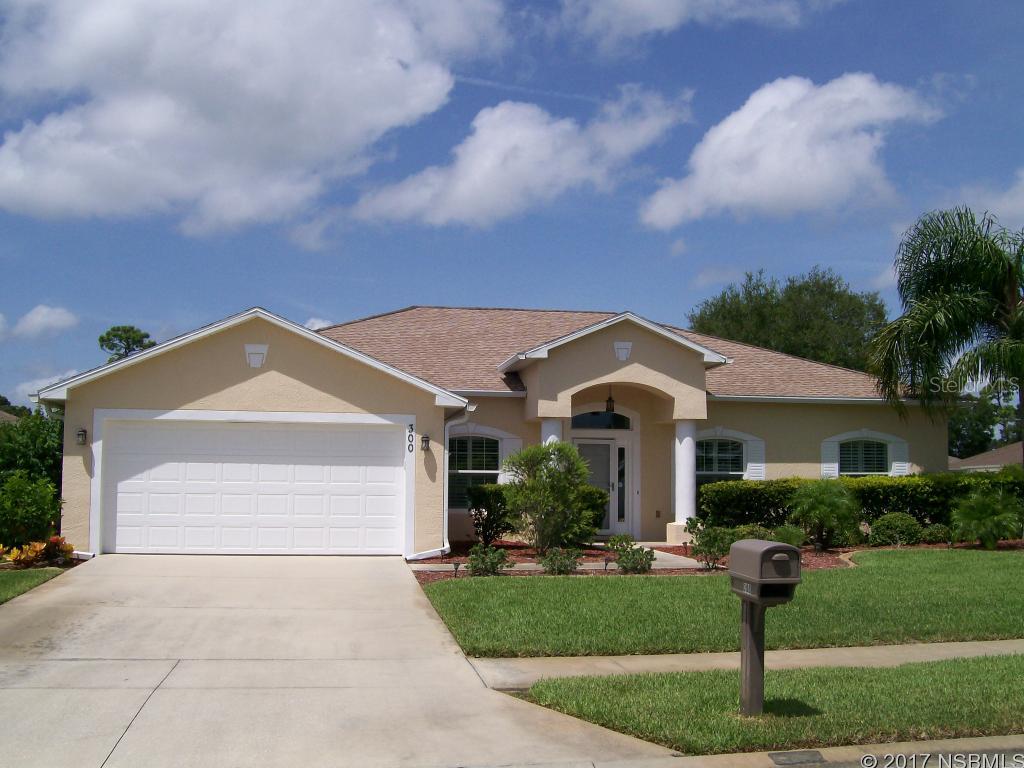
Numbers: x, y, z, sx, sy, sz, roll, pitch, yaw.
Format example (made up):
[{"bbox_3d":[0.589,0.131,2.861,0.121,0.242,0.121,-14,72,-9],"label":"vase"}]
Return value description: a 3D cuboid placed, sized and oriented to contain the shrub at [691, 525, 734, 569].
[{"bbox_3d":[3.126,2.526,16.592,0.660,0.669,0.660,1,-3,-6],"label":"shrub"}]

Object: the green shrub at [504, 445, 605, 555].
[{"bbox_3d":[0.762,2.036,19.100,1.800,1.920,1.650,1,-5,-10],"label":"green shrub"}]

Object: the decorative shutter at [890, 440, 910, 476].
[{"bbox_3d":[8.706,2.062,23.864,0.420,1.500,0.070,1,-5,-10],"label":"decorative shutter"}]

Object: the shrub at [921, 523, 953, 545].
[{"bbox_3d":[8.859,3.111,22.227,0.692,0.439,0.692,1,-3,-6],"label":"shrub"}]

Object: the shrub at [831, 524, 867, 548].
[{"bbox_3d":[6.726,3.015,21.287,0.738,0.410,0.738,1,-3,-6],"label":"shrub"}]

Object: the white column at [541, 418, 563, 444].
[{"bbox_3d":[0.765,1.833,20.474,0.520,2.396,0.520,1,-3,-6],"label":"white column"}]

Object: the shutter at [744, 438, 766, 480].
[{"bbox_3d":[5.345,2.000,23.281,0.430,1.520,0.070,1,-5,-10],"label":"shutter"}]

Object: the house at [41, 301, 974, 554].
[{"bbox_3d":[0.428,0.642,25.014,17.500,5.300,14.950,1,-3,-6],"label":"house"}]

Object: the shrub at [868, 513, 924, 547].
[{"bbox_3d":[7.887,2.982,21.900,1.080,0.700,1.000,1,-5,-10],"label":"shrub"}]

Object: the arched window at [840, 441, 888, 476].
[{"bbox_3d":[7.828,2.004,23.715,1.220,1.450,0.120,1,-5,-10],"label":"arched window"}]

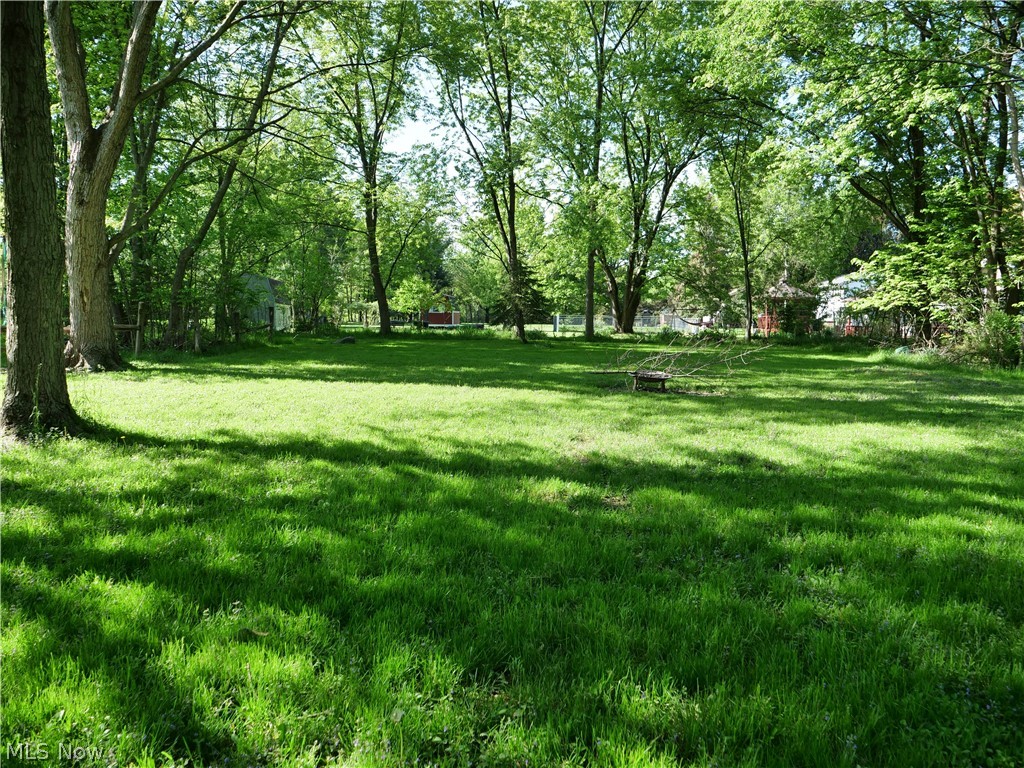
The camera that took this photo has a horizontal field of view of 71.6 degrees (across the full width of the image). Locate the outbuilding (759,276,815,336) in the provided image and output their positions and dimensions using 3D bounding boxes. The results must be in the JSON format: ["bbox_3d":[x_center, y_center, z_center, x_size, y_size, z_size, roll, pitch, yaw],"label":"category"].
[{"bbox_3d":[16.757,-4.687,43.500,3.600,3.500,3.600,2,6,21],"label":"outbuilding"}]

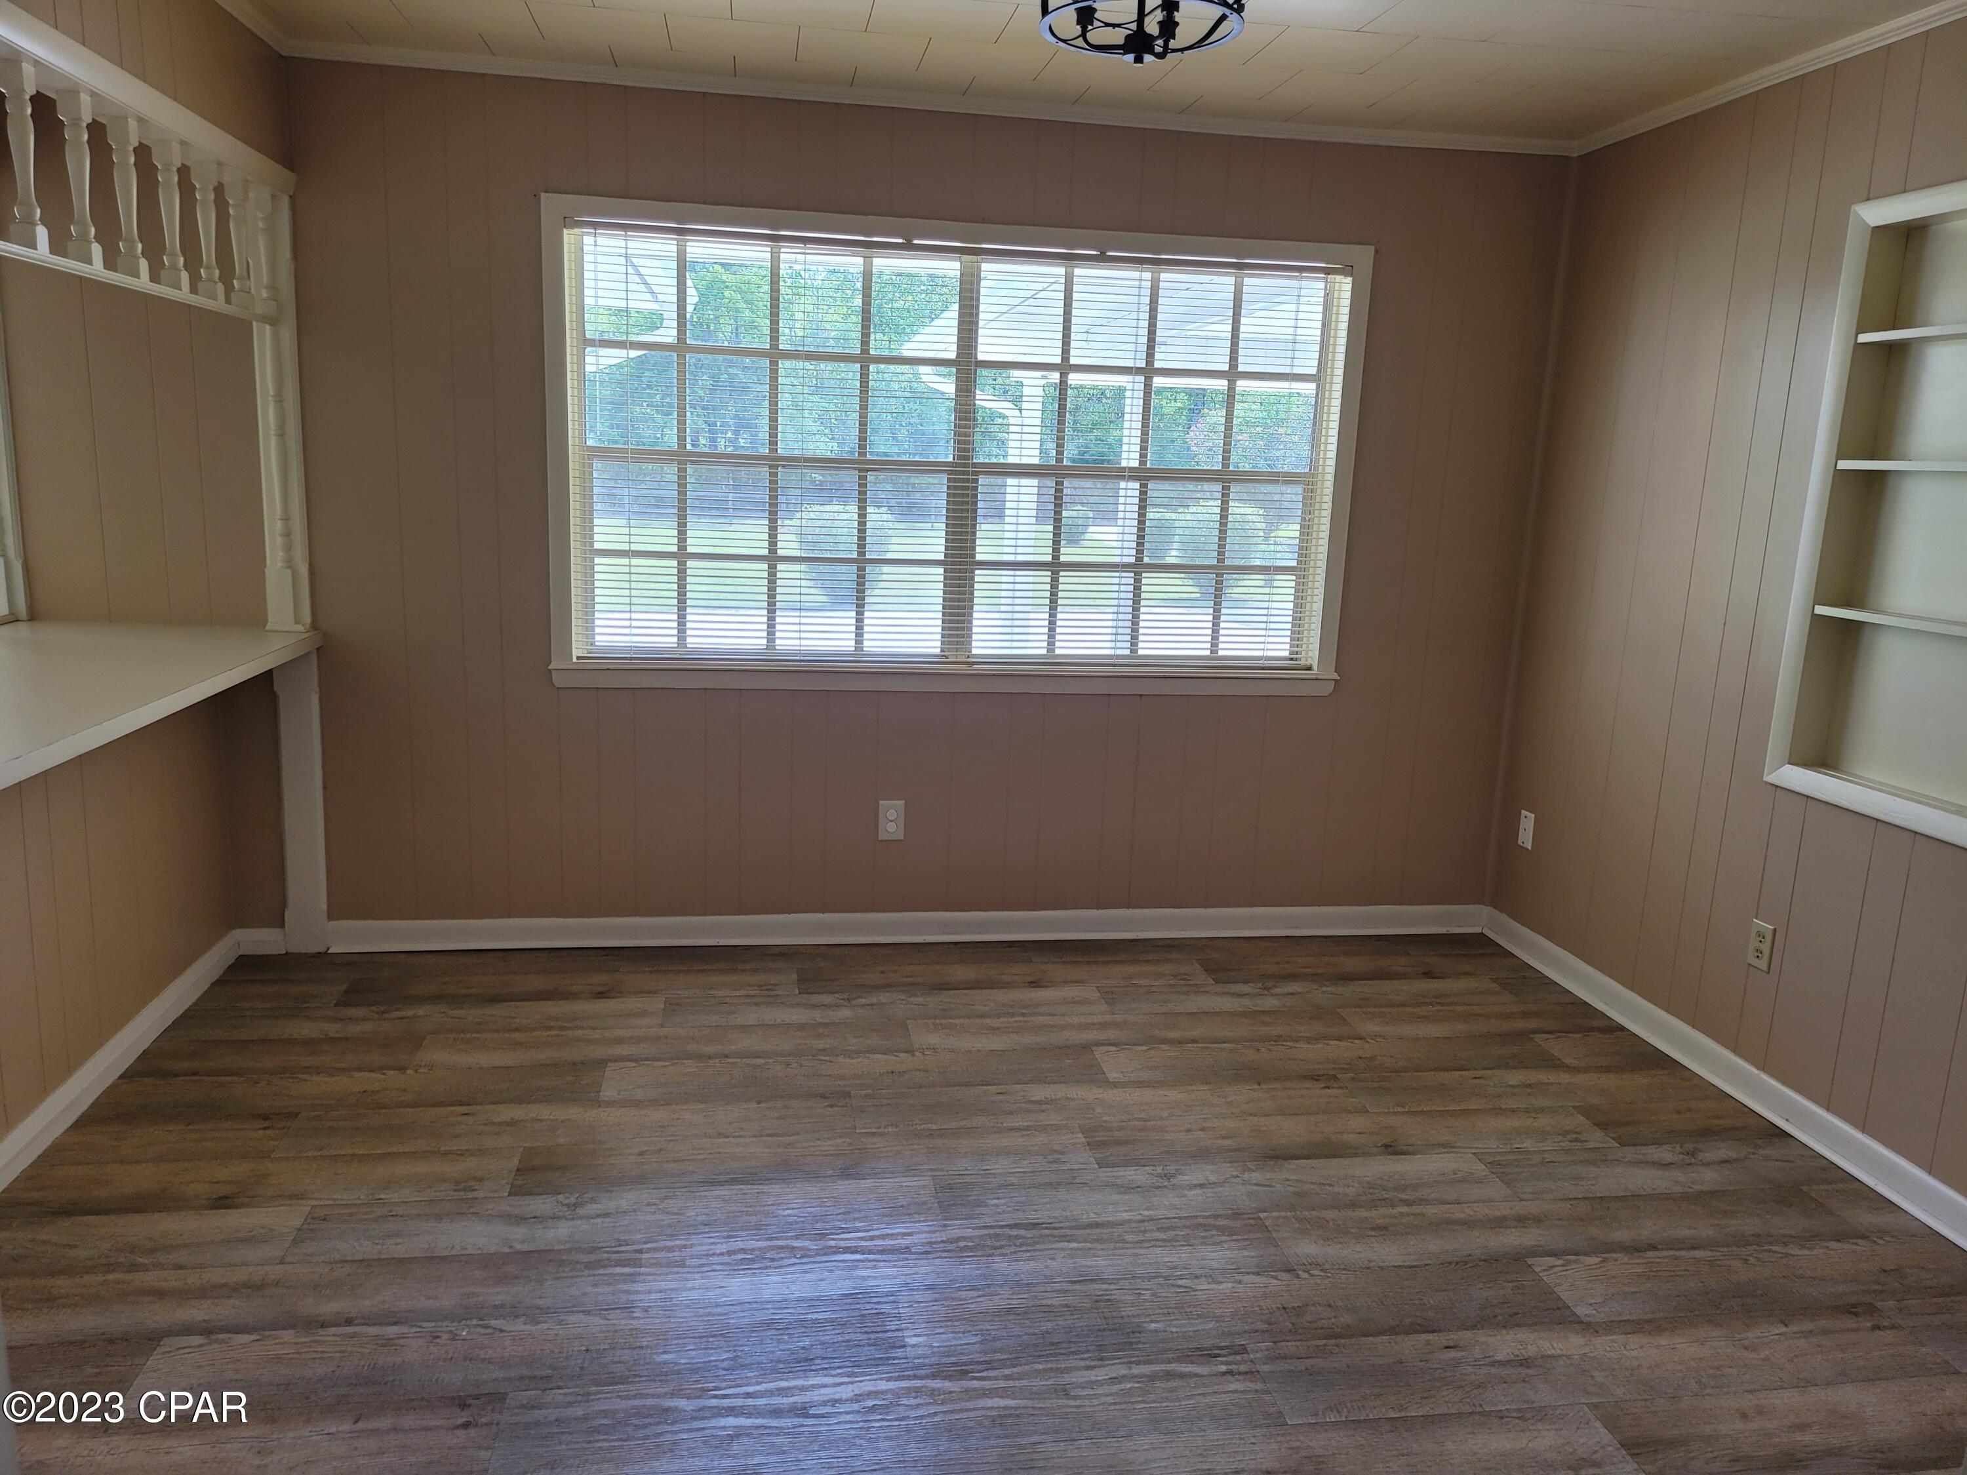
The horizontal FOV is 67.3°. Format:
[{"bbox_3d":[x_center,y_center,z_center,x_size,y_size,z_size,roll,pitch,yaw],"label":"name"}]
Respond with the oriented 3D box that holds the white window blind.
[{"bbox_3d":[-0.050,-0.801,4.275,2.225,1.204,0.035,0,11,-9],"label":"white window blind"}]

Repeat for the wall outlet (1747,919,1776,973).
[{"bbox_3d":[1.847,0.497,3.504,0.008,0.113,0.071,0,11,-9],"label":"wall outlet"}]

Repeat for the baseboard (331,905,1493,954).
[{"bbox_3d":[-0.120,0.581,4.503,3.552,0.087,0.020,0,11,-9],"label":"baseboard"}]

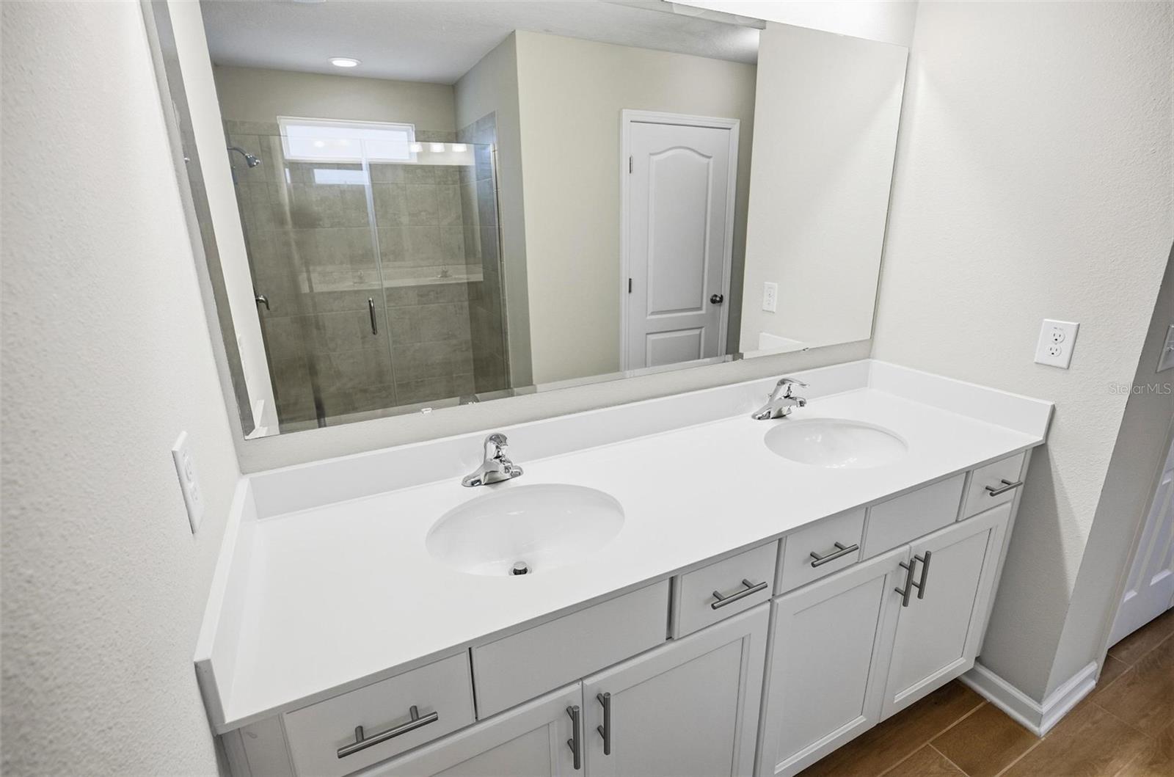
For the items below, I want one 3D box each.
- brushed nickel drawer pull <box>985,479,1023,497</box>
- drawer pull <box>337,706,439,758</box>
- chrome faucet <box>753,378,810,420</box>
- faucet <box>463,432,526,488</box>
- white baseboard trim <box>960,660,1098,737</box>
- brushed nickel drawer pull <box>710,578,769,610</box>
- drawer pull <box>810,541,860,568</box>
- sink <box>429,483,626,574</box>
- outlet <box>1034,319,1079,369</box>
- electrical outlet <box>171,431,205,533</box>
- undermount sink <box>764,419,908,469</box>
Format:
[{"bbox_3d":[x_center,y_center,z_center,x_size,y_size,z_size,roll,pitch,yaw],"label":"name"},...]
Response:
[{"bbox_3d":[1.109,0.263,1.475,0.140,0.013,0.037,-9,19,-25],"label":"brushed nickel drawer pull"},{"bbox_3d":[-0.296,0.506,0.824,0.140,0.013,0.037,-9,19,-25],"label":"drawer pull"},{"bbox_3d":[0.618,0.035,1.696,0.156,0.137,0.152,-9,19,-25],"label":"chrome faucet"},{"bbox_3d":[-0.209,0.173,1.312,0.156,0.137,0.152,-9,19,-25],"label":"faucet"},{"bbox_3d":[1.452,0.934,1.829,0.355,0.108,0.262,-9,19,-25],"label":"white baseboard trim"},{"bbox_3d":[0.299,0.405,1.100,0.140,0.013,0.037,-9,19,-25],"label":"brushed nickel drawer pull"},{"bbox_3d":[0.536,0.360,1.209,0.140,0.013,0.037,-9,19,-25],"label":"drawer pull"},{"bbox_3d":[-0.122,0.358,1.196,0.420,0.150,0.350,-9,19,-25],"label":"sink"},{"bbox_3d":[1.253,-0.118,1.478,0.008,0.124,0.080,-9,19,-25],"label":"outlet"},{"bbox_3d":[-0.557,0.130,0.779,0.008,0.124,0.080,-9,19,-25],"label":"electrical outlet"},{"bbox_3d":[0.698,0.220,1.580,0.420,0.150,0.350,-9,19,-25],"label":"undermount sink"}]

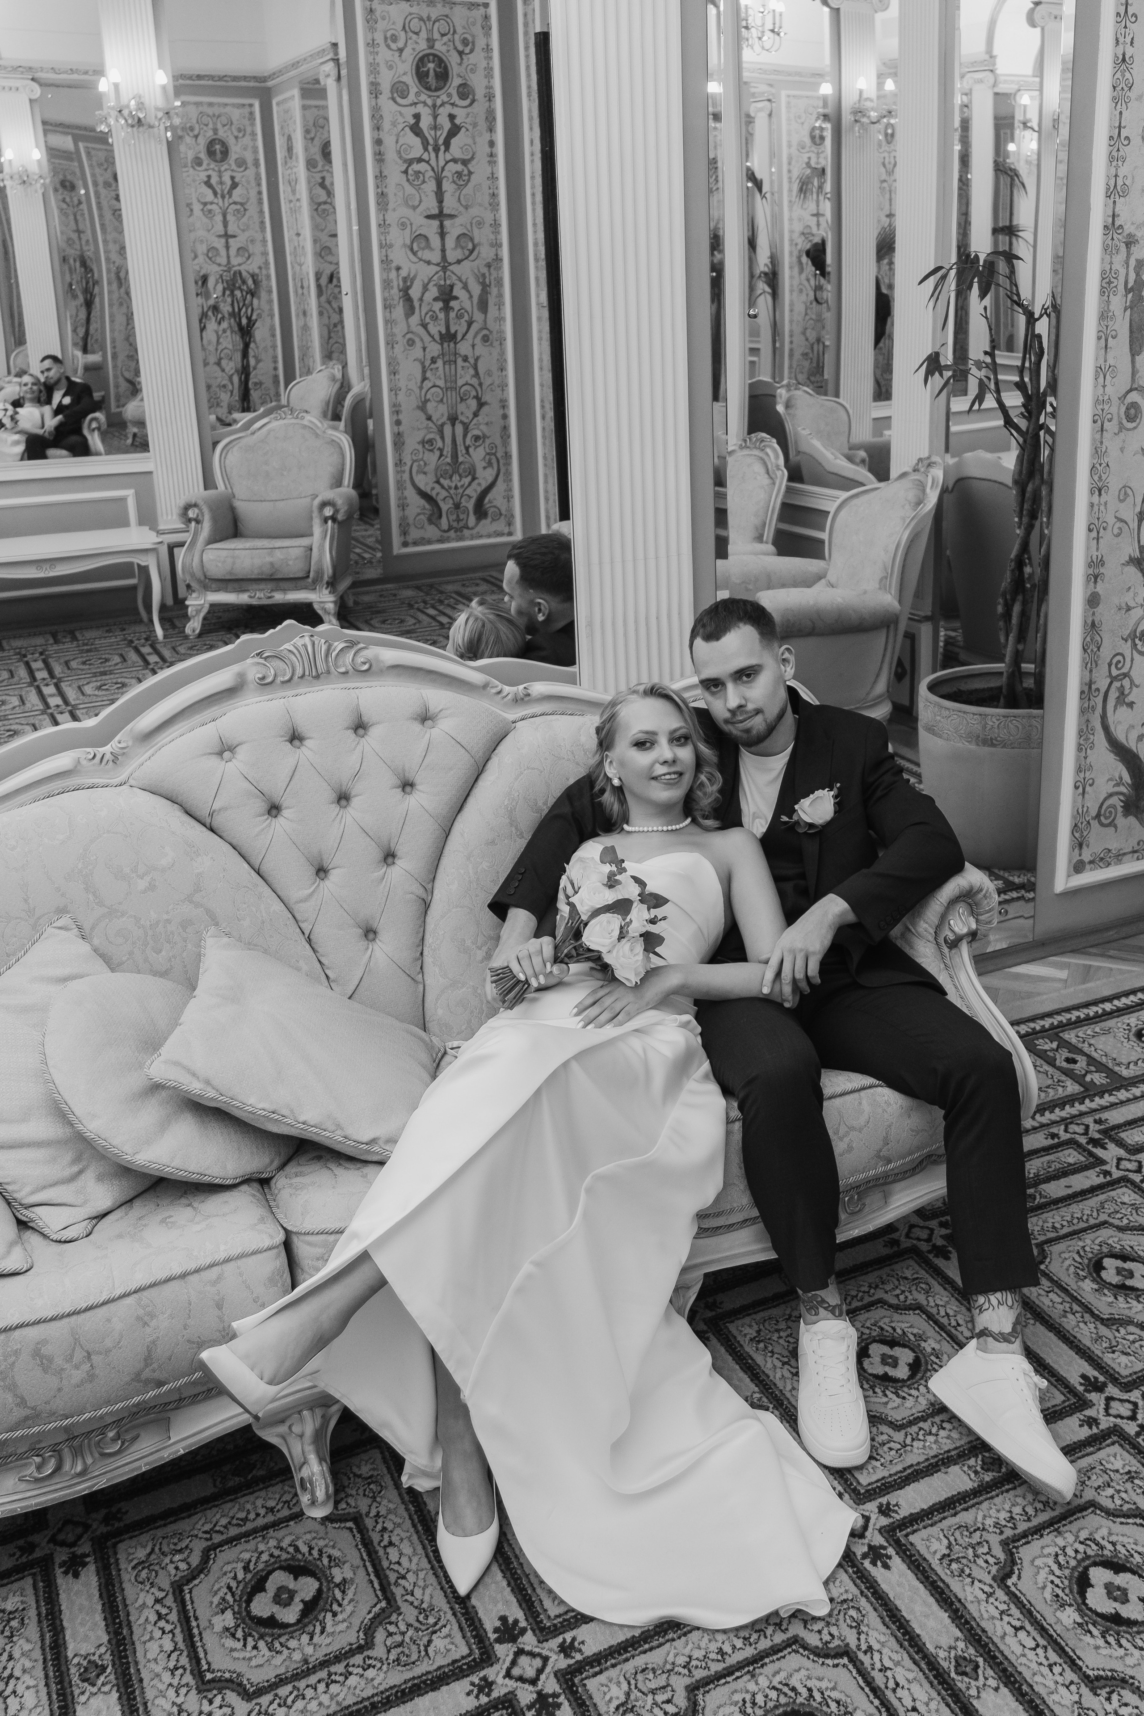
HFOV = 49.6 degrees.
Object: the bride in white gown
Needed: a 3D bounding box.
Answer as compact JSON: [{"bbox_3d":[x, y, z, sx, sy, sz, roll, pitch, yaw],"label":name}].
[{"bbox_3d":[0.030,0.370,1.920,0.900,1.110,0.960,5,22,15],"label":"bride in white gown"}]

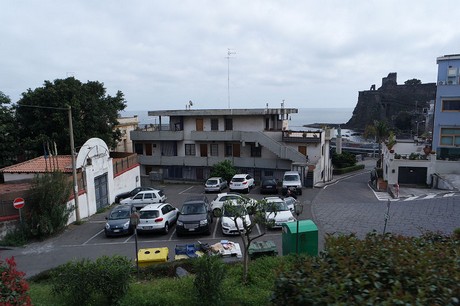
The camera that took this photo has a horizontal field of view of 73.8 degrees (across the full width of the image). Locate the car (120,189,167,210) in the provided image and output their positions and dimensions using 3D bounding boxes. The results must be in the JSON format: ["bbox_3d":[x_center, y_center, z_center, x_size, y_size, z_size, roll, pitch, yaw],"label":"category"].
[{"bbox_3d":[-7.456,4.028,26.607,3.785,1.423,1.577,-3,3,-8],"label":"car"}]

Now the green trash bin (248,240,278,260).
[{"bbox_3d":[1.492,4.784,13.749,1.250,1.270,0.970,-1,8,-4],"label":"green trash bin"}]

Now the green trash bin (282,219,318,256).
[{"bbox_3d":[3.345,4.323,14.749,1.400,1.850,1.000,-3,8,-17],"label":"green trash bin"}]

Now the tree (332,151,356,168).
[{"bbox_3d":[16.026,1.612,42.669,3.600,2.900,3.200,-1,8,0],"label":"tree"}]

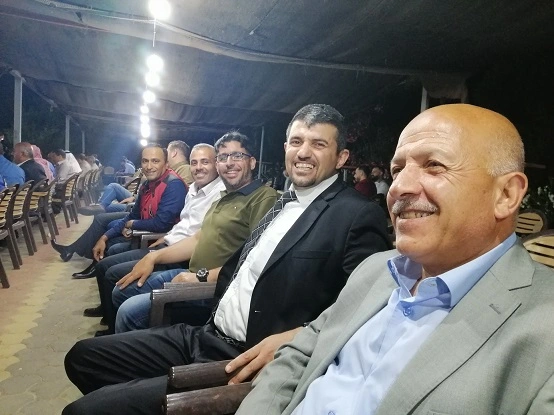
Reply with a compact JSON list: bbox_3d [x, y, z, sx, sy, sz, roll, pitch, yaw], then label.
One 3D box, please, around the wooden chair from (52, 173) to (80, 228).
[{"bbox_3d":[-3.659,-0.134,6.946,0.560,0.860,0.560,3,5,-10],"label":"wooden chair"}]

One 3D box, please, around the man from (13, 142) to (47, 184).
[{"bbox_3d":[-3.270,-0.151,4.950,0.850,1.280,0.550,2,5,-17],"label":"man"}]

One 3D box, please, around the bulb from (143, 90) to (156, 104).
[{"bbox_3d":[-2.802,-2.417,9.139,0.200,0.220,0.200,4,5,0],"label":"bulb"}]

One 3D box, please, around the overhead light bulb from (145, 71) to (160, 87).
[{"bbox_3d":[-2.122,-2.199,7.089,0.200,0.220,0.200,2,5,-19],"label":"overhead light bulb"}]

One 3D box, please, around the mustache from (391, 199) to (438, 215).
[{"bbox_3d":[0.197,-0.002,0.605,0.032,0.025,0.082,4,-9,-35],"label":"mustache"}]

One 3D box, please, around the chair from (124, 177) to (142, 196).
[{"bbox_3d":[-2.999,-0.127,8.036,0.560,0.860,0.560,4,5,0],"label":"chair"}]

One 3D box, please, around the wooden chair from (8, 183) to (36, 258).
[{"bbox_3d":[-2.916,0.131,4.390,0.560,0.860,0.560,2,5,-17],"label":"wooden chair"}]

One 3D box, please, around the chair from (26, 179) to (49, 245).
[{"bbox_3d":[-3.135,0.060,5.059,0.560,0.860,0.560,2,5,-16],"label":"chair"}]

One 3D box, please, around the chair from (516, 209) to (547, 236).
[{"bbox_3d":[2.680,0.444,4.808,0.560,0.860,0.560,2,5,-18],"label":"chair"}]

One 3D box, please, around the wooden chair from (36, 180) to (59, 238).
[{"bbox_3d":[-3.348,-0.016,5.792,0.560,0.860,0.560,2,5,-20],"label":"wooden chair"}]

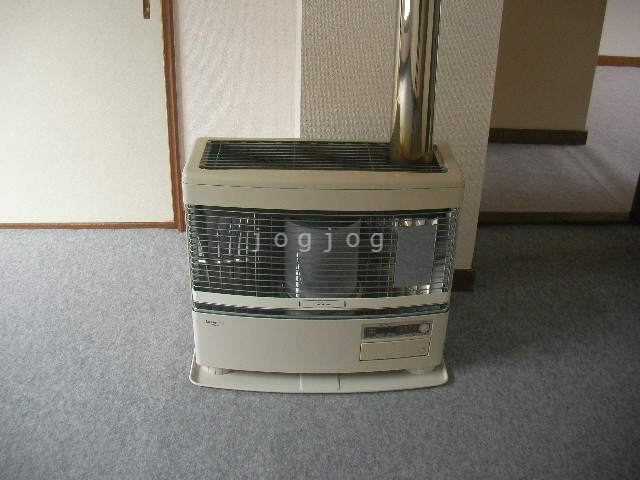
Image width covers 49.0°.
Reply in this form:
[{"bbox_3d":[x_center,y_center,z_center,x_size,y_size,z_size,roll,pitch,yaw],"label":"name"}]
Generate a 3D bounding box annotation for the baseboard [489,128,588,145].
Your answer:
[{"bbox_3d":[1.216,-0.577,3.947,0.600,0.082,0.018,0,24,-4],"label":"baseboard"}]

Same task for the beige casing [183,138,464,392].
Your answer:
[{"bbox_3d":[0.003,0.064,1.957,0.710,0.580,0.410,1,23,-2],"label":"beige casing"}]

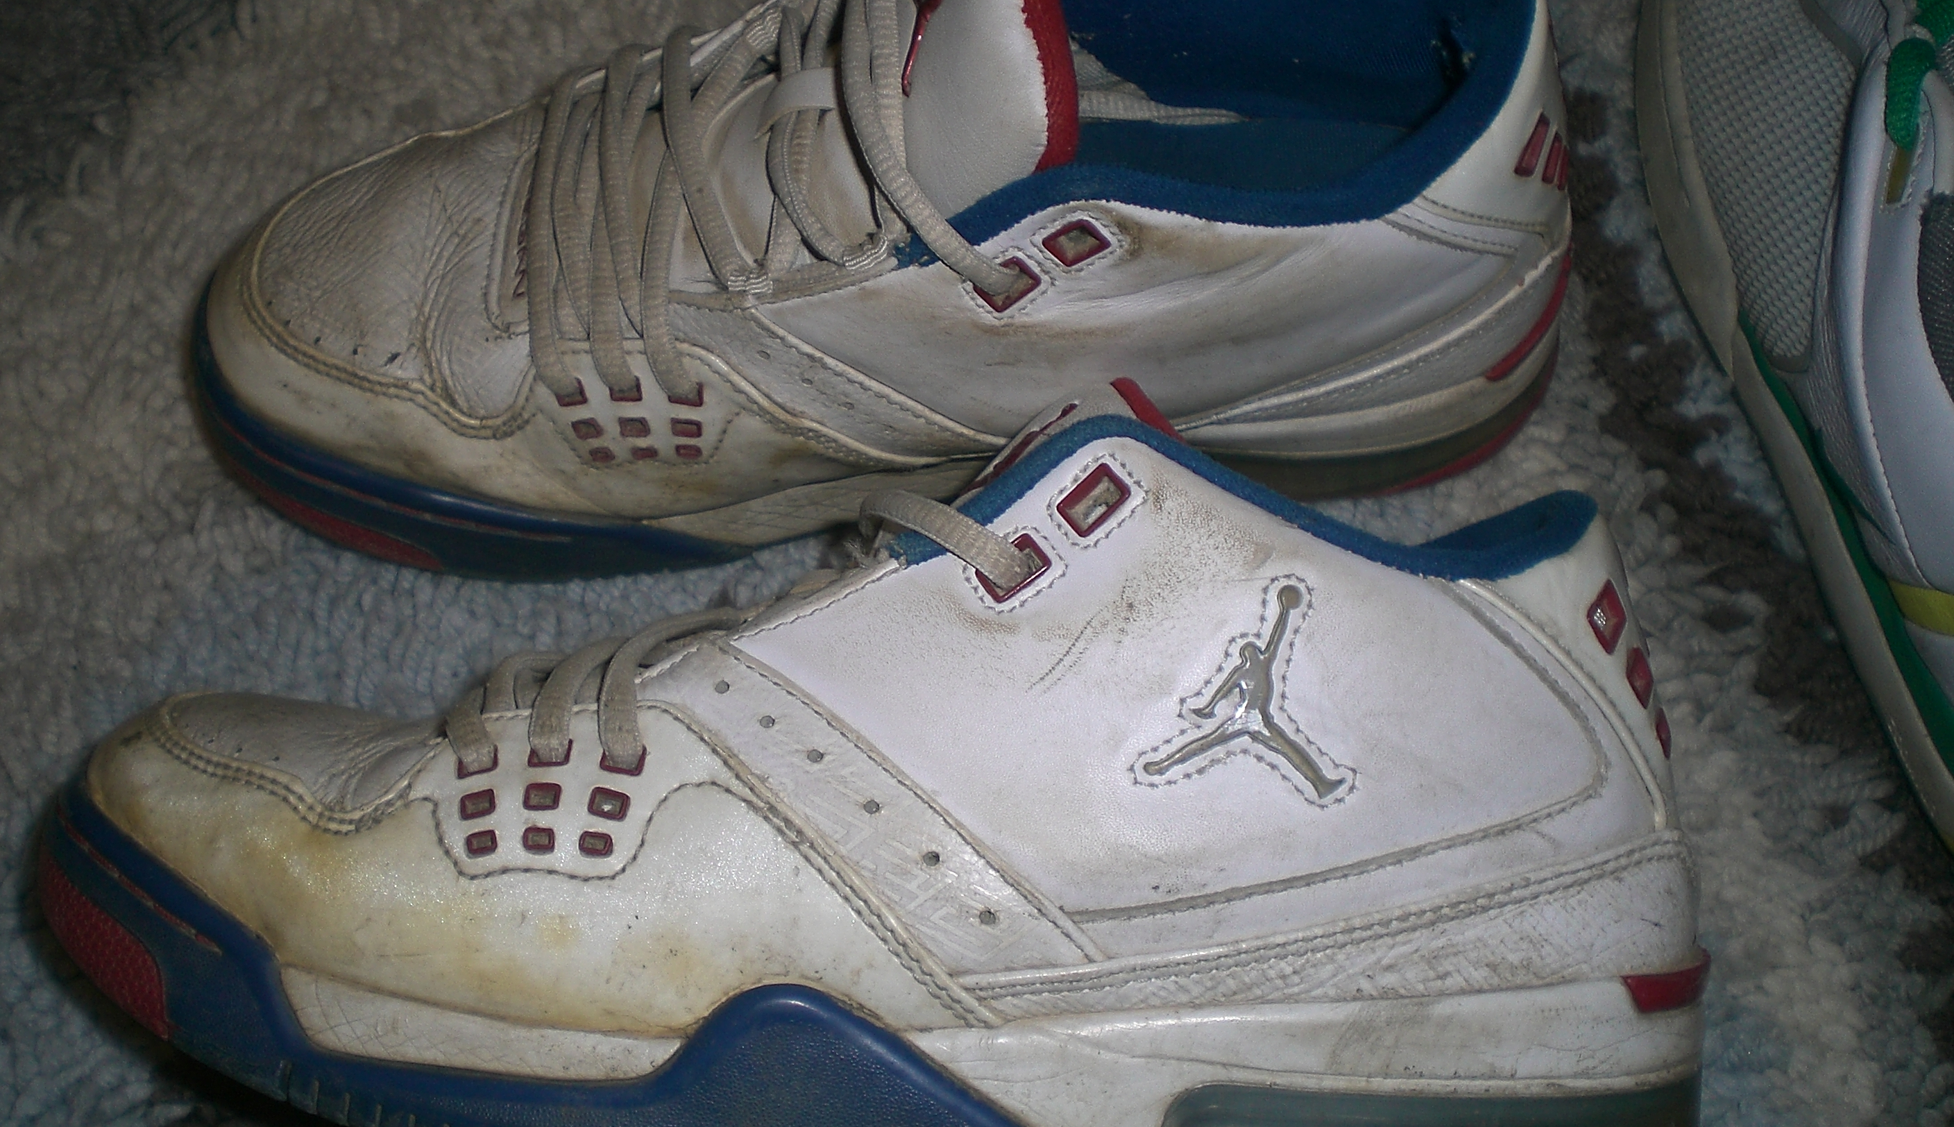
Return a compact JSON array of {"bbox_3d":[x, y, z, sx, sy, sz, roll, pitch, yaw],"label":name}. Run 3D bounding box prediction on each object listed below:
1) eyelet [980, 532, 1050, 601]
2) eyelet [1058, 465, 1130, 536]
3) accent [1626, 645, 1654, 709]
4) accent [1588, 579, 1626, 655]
[{"bbox_3d":[0.006,0.001,0.370,0.011,0.004,0.007,-36,72,2],"label":"eyelet"},{"bbox_3d":[0.020,-0.011,0.370,0.011,0.004,0.007,-41,70,0],"label":"eyelet"},{"bbox_3d":[0.115,0.020,0.372,0.007,0.003,0.010,60,35,-11],"label":"accent"},{"bbox_3d":[0.108,0.009,0.369,0.008,0.003,0.012,60,41,-15],"label":"accent"}]

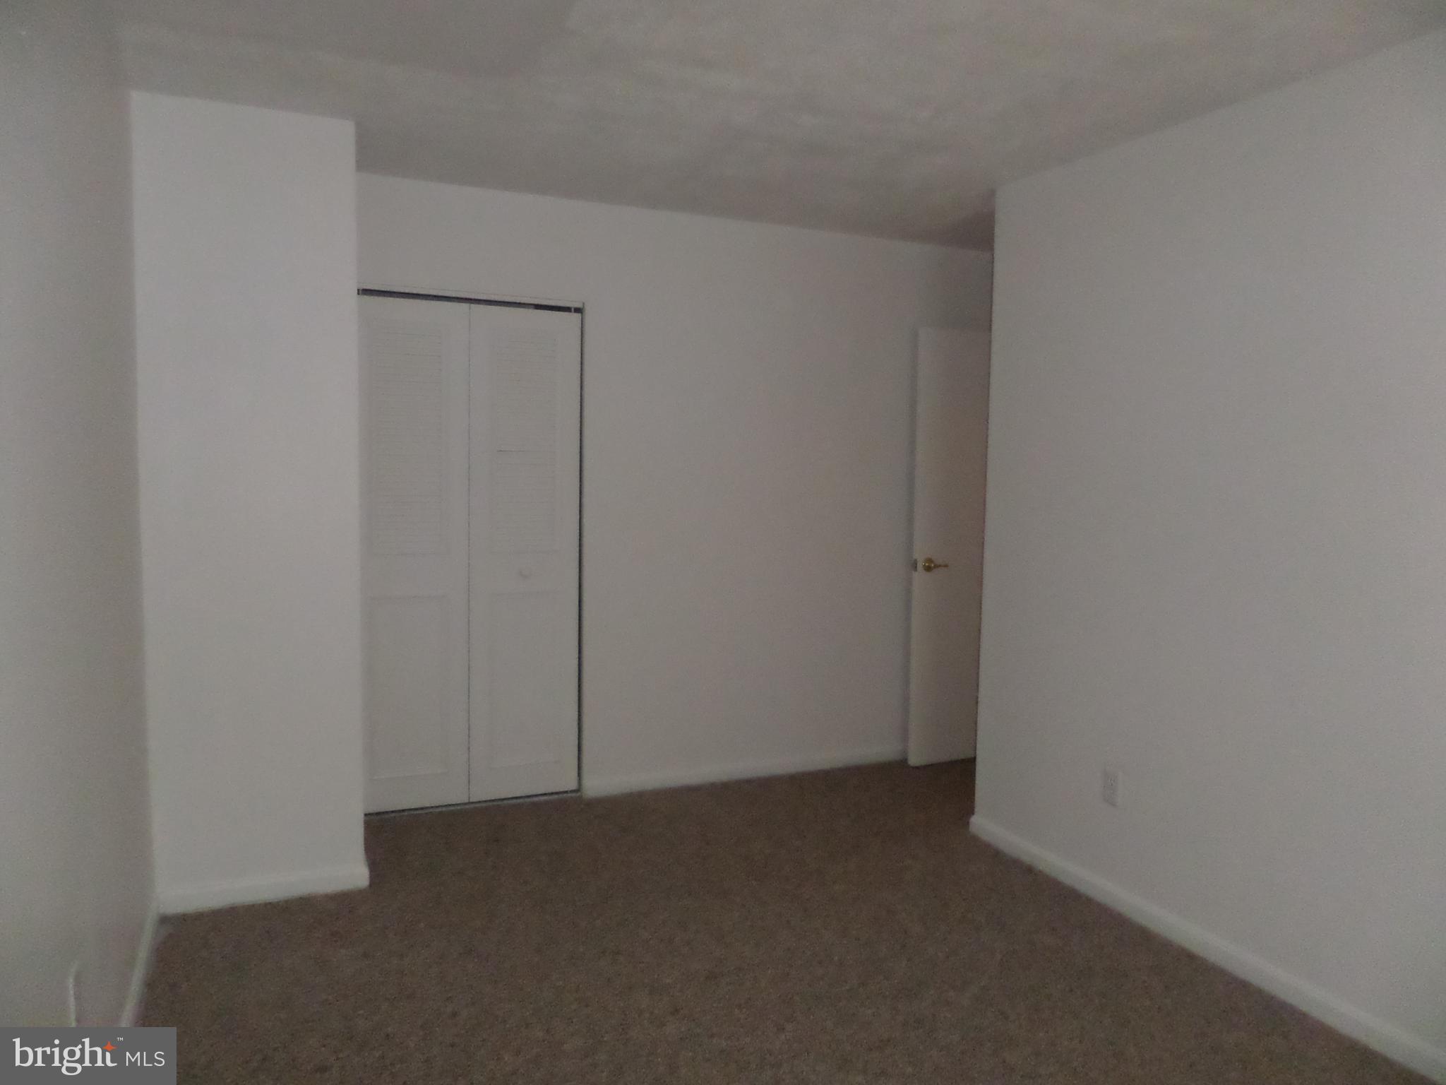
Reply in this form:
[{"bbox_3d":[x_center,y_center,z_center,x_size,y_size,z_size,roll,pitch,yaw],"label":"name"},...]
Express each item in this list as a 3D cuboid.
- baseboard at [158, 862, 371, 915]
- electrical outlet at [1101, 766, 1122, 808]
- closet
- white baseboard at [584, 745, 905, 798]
[{"bbox_3d":[-1.452,1.104,3.195,0.610,0.088,0.022,-1,5,-24],"label":"baseboard"},{"bbox_3d":[1.257,0.793,3.245,0.012,0.116,0.075,-1,5,-24],"label":"electrical outlet"},{"bbox_3d":[-1.083,0.038,4.127,0.900,2.020,0.500,-1,5,-24],"label":"closet"},{"bbox_3d":[0.148,1.024,4.524,1.610,0.090,0.022,-1,5,-24],"label":"white baseboard"}]

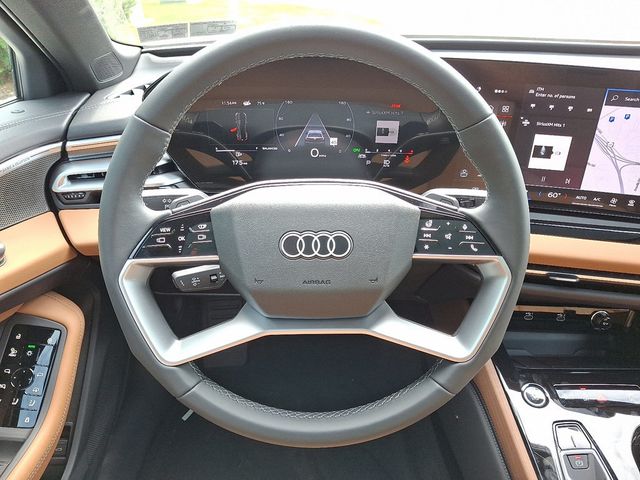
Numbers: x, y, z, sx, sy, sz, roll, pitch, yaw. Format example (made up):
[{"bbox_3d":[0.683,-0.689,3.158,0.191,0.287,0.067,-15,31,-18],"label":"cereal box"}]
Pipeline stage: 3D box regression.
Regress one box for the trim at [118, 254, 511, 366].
[{"bbox_3d":[-0.005,0.061,0.412,0.339,0.097,0.042,0,0,0],"label":"trim"}]

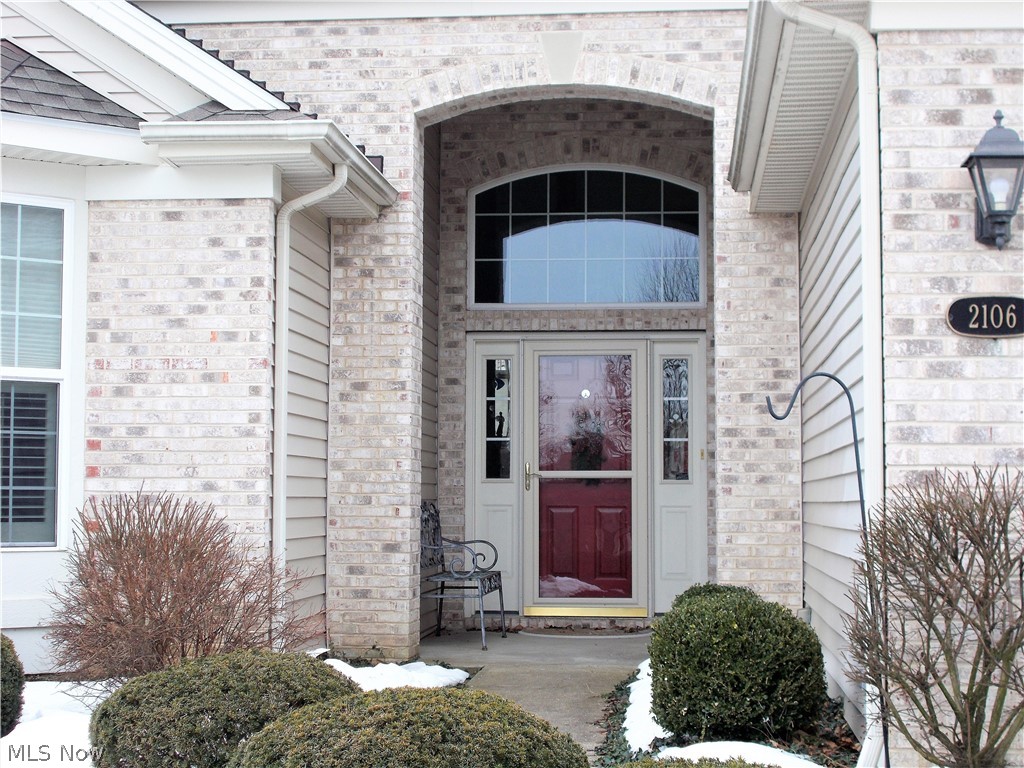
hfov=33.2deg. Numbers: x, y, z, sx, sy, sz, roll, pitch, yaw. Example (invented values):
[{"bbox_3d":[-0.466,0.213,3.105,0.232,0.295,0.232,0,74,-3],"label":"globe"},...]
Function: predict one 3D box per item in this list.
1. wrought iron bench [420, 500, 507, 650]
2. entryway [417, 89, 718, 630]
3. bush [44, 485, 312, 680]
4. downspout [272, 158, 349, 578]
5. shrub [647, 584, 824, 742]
[{"bbox_3d":[-0.365,1.255,11.416,0.540,0.920,1.200,0,-4,6],"label":"wrought iron bench"},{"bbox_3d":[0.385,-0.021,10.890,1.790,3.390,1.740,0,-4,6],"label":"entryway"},{"bbox_3d":[-1.511,0.961,7.911,1.270,0.960,1.100,0,-4,6],"label":"bush"},{"bbox_3d":[-1.017,0.123,8.673,0.370,2.480,0.090,0,-4,6],"label":"downspout"},{"bbox_3d":[0.968,1.179,7.374,0.750,0.600,0.760,0,-4,6],"label":"shrub"}]

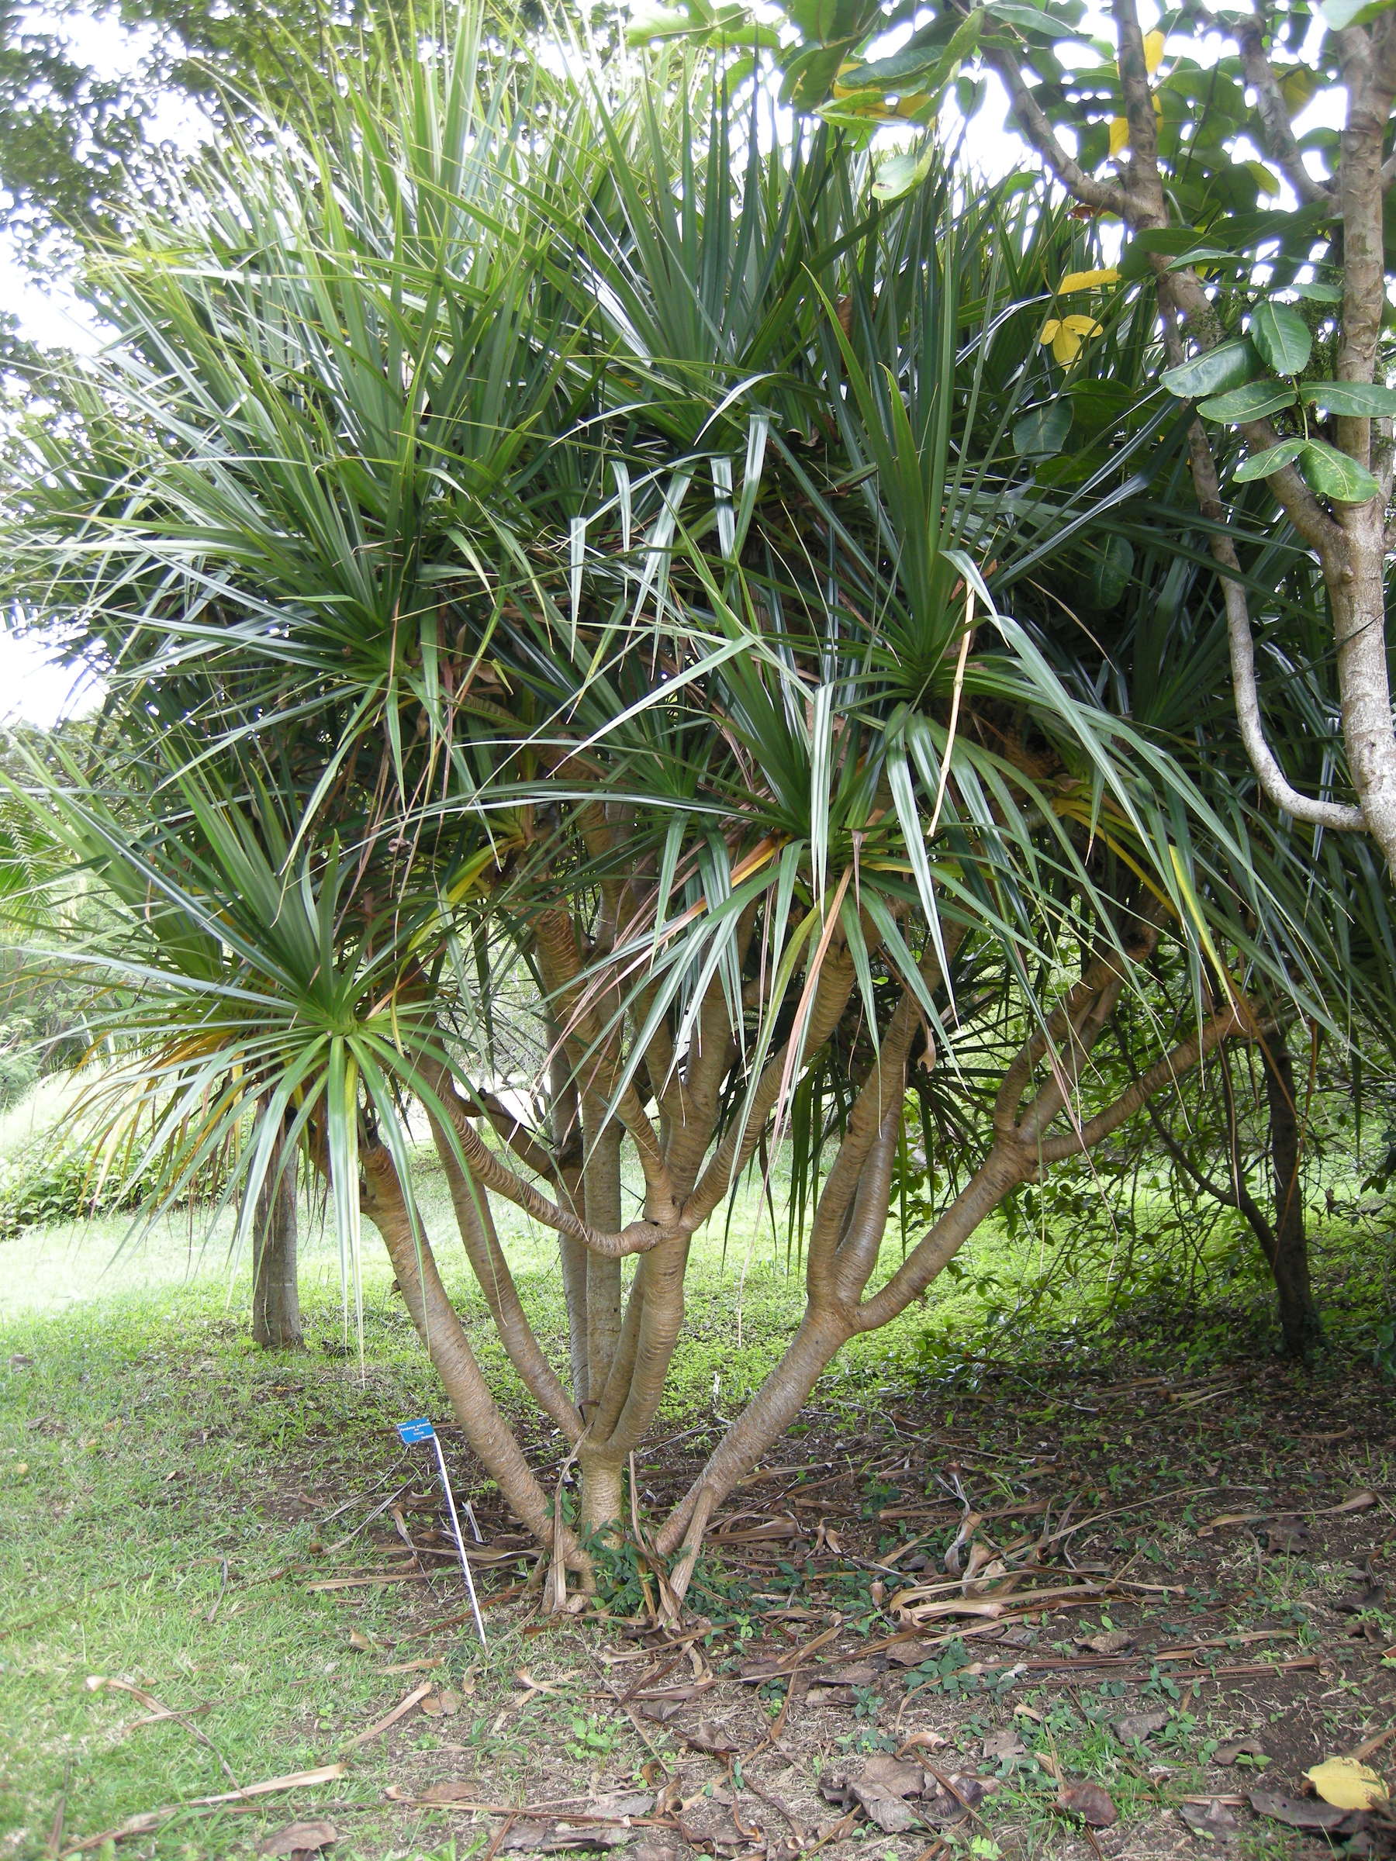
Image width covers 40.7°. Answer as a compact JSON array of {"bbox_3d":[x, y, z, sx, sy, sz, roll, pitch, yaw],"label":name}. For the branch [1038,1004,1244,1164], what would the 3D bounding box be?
[{"bbox_3d":[1.156,0.402,4.880,0.658,0.100,0.100,-33,0,4],"label":"branch"}]

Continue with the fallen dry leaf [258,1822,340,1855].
[{"bbox_3d":[-0.741,1.681,3.484,0.147,0.040,0.068,1,-3,-12],"label":"fallen dry leaf"}]

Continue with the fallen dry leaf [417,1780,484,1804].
[{"bbox_3d":[-0.498,1.731,3.782,0.133,0.025,0.080,0,-2,-7],"label":"fallen dry leaf"}]

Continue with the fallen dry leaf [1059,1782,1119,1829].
[{"bbox_3d":[0.748,1.679,3.614,0.117,0.055,0.105,-1,-3,12],"label":"fallen dry leaf"}]

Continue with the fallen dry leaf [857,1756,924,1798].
[{"bbox_3d":[0.393,1.729,3.842,0.134,0.035,0.104,0,-2,6],"label":"fallen dry leaf"}]

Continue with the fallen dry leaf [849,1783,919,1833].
[{"bbox_3d":[0.360,1.684,3.613,0.130,0.045,0.138,0,-2,6],"label":"fallen dry leaf"}]

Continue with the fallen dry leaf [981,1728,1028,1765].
[{"bbox_3d":[0.652,1.738,4.012,0.096,0.030,0.106,0,-2,9],"label":"fallen dry leaf"}]

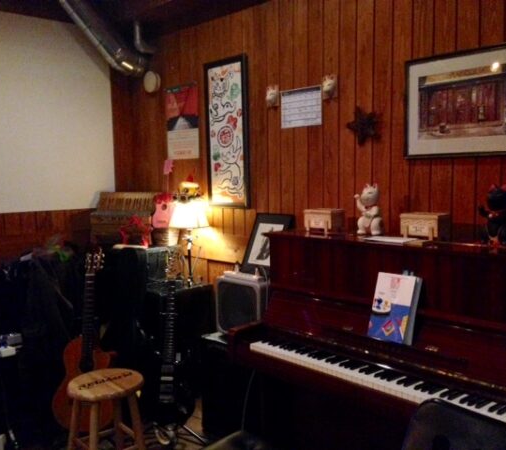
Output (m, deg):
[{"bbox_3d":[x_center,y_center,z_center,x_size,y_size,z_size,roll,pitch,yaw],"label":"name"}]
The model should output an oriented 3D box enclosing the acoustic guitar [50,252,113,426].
[{"bbox_3d":[-0.880,0.615,3.095,0.352,0.969,0.105,0,-7,3],"label":"acoustic guitar"}]

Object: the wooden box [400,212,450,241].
[{"bbox_3d":[0.709,0.009,2.357,0.097,0.108,0.171,-6,8,-43],"label":"wooden box"}]

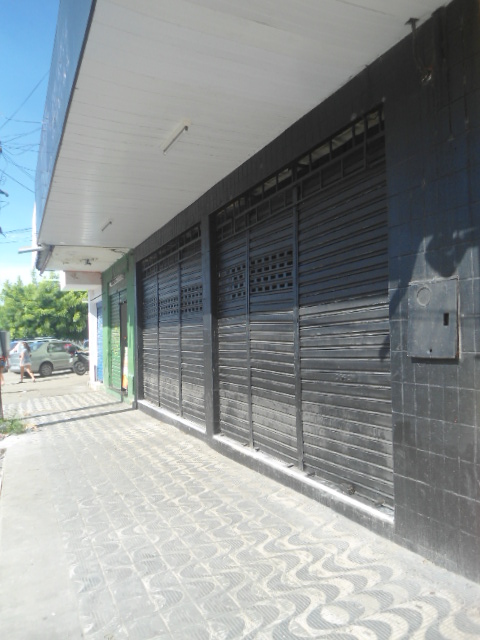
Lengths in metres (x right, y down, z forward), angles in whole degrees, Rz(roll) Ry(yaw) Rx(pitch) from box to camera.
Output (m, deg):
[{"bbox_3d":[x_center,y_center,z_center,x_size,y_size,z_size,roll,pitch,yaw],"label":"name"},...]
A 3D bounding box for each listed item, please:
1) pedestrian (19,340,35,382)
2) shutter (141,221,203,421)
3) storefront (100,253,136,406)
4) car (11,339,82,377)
[{"bbox_3d":[-8.368,1.662,18.930,0.600,1.620,0.460,-1,-2,-9],"label":"pedestrian"},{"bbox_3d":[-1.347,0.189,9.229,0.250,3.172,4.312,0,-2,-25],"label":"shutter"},{"bbox_3d":[-3.341,0.252,13.569,0.300,3.681,4.543,0,-2,-25],"label":"storefront"},{"bbox_3d":[-9.413,1.889,24.030,1.720,1.620,4.250,-2,-2,20],"label":"car"}]

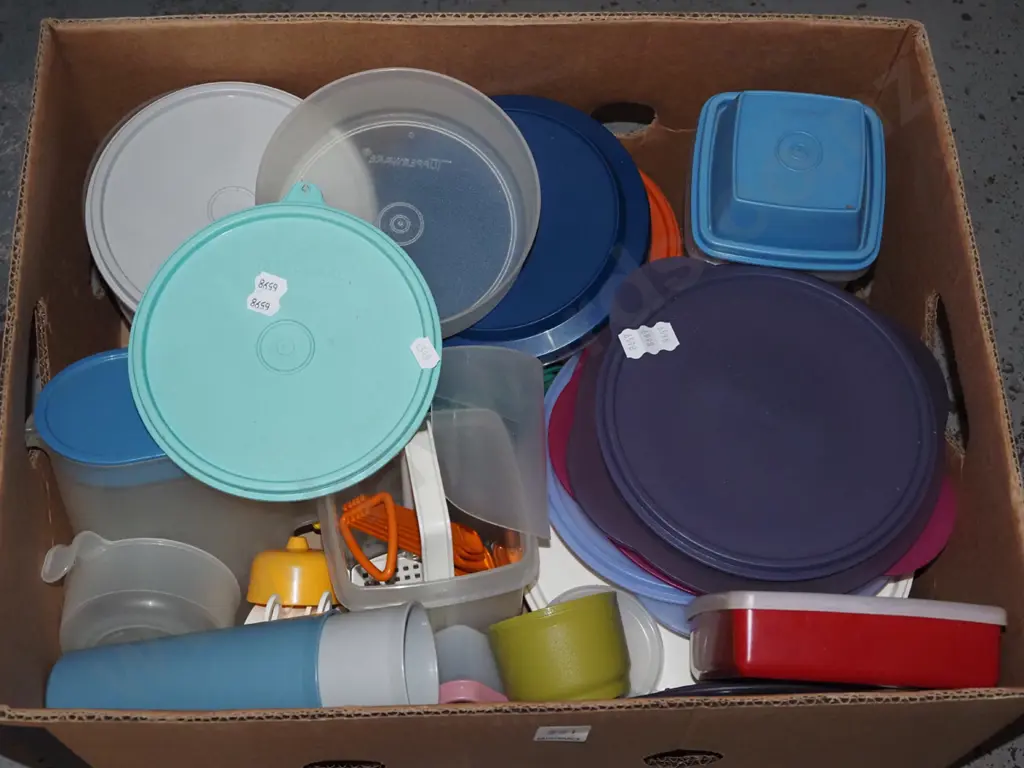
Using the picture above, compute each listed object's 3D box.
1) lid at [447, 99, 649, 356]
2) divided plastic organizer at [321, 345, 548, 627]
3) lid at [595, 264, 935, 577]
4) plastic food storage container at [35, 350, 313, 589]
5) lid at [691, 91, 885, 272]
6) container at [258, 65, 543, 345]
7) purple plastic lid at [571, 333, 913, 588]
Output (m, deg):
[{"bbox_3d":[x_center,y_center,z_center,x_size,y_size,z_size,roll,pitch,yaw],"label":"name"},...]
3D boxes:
[{"bbox_3d":[-0.008,-0.093,0.831,0.171,0.015,0.171,-2,67,6],"label":"lid"},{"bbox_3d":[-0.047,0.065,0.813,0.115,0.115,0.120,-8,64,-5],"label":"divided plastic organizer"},{"bbox_3d":[0.135,0.018,0.779,0.182,0.012,0.182,2,64,-3],"label":"lid"},{"bbox_3d":[-0.175,0.046,0.864,0.176,0.125,0.094,-13,46,-15],"label":"plastic food storage container"},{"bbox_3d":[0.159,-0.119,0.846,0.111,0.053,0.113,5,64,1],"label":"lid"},{"bbox_3d":[-0.064,-0.095,0.830,0.156,0.042,0.156,0,80,-2],"label":"container"},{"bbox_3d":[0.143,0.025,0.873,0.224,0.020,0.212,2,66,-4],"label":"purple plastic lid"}]

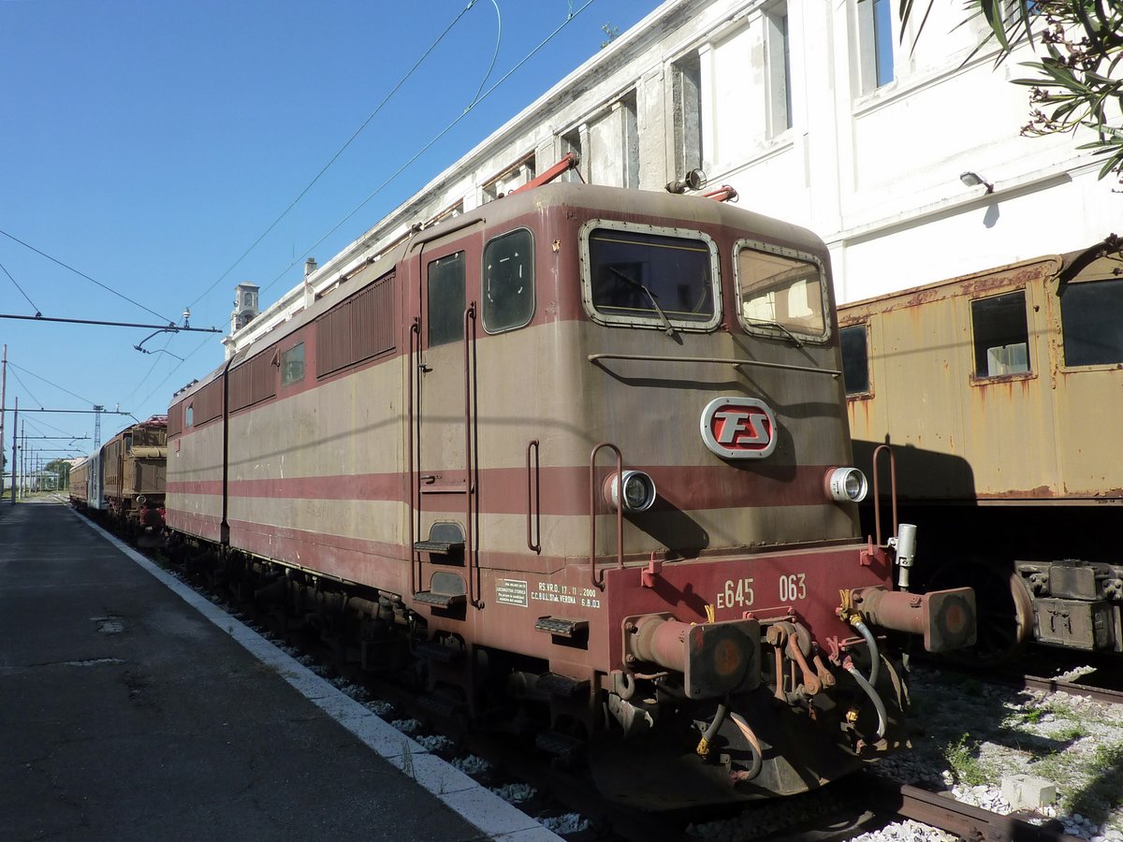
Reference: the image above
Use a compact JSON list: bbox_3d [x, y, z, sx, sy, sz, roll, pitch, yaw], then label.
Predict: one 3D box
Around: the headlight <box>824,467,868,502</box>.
[{"bbox_3d":[1.826,0.410,5.264,0.225,0.225,0.230,1,-5,-32],"label":"headlight"}]

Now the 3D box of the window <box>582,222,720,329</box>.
[{"bbox_3d":[0.550,-0.829,4.724,0.950,0.600,0.060,1,-5,-28],"label":"window"}]

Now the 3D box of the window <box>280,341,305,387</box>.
[{"bbox_3d":[-2.724,-0.566,8.228,0.060,0.370,0.880,1,-5,-32],"label":"window"}]

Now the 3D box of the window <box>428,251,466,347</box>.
[{"bbox_3d":[-0.749,-0.788,5.309,0.060,0.585,0.430,2,-5,-42],"label":"window"}]

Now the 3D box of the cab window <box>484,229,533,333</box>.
[{"bbox_3d":[-0.324,-0.827,4.839,0.060,0.570,0.520,2,-5,-42],"label":"cab window"}]

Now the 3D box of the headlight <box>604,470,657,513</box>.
[{"bbox_3d":[0.342,0.373,4.319,0.225,0.225,0.230,1,-5,-32],"label":"headlight"}]

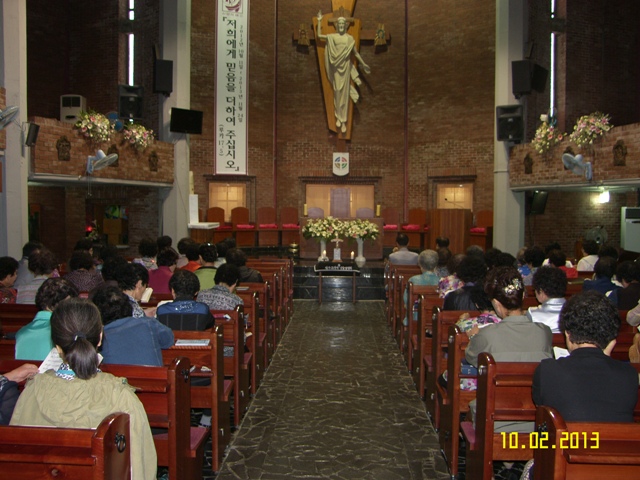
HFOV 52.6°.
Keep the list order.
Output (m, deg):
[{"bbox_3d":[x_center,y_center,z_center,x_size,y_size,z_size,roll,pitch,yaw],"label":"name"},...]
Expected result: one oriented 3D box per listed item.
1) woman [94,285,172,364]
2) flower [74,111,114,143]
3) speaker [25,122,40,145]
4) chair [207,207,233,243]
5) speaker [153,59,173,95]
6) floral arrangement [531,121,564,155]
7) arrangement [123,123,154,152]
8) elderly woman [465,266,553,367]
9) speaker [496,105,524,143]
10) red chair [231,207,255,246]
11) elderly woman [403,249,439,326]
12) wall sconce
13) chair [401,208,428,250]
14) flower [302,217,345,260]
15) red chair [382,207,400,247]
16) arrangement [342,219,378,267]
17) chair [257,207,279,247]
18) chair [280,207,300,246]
[{"bbox_3d":[-0.988,0.859,3.580,0.480,1.180,0.740,0,3,2],"label":"woman"},{"bbox_3d":[-3.729,-1.885,10.700,0.420,0.500,0.560,1,3,17],"label":"flower"},{"bbox_3d":[-3.903,-1.428,8.800,0.130,0.290,0.140,18,11,28],"label":"speaker"},{"bbox_3d":[-2.468,-0.304,16.000,0.520,0.990,0.550,0,3,-26],"label":"chair"},{"bbox_3d":[-3.352,-3.487,13.800,0.360,0.670,0.360,0,8,-14],"label":"speaker"},{"bbox_3d":[4.388,-1.955,12.400,0.500,0.560,0.600,0,2,-9],"label":"floral arrangement"},{"bbox_3d":[-3.440,-1.967,12.300,0.460,0.500,0.580,1,2,13],"label":"arrangement"},{"bbox_3d":[0.970,0.789,3.570,0.500,1.270,0.750,1,2,2],"label":"elderly woman"},{"bbox_3d":[3.882,-2.376,13.200,0.500,0.690,0.420,1,8,18],"label":"speaker"},{"bbox_3d":[-1.927,-0.315,16.300,0.520,0.990,0.550,0,2,-20],"label":"red chair"},{"bbox_3d":[1.064,0.691,6.850,0.440,1.210,0.720,0,3,2],"label":"elderly woman"},{"bbox_3d":[6.671,-0.998,15.200,0.260,0.300,0.220,0,3,-6],"label":"wall sconce"},{"bbox_3d":[2.361,-0.278,16.200,0.520,0.990,0.550,2,3,27],"label":"chair"},{"bbox_3d":[0.075,-0.015,13.900,0.900,0.970,0.780,1,2,2],"label":"flower"},{"bbox_3d":[1.740,-0.303,15.700,0.470,0.960,0.500,1,3,12],"label":"red chair"},{"bbox_3d":[0.786,0.054,12.500,0.700,0.930,0.640,0,3,2],"label":"arrangement"},{"bbox_3d":[-1.326,-0.326,16.500,0.520,0.990,0.550,0,2,-10],"label":"chair"},{"bbox_3d":[-0.716,-0.303,15.700,0.470,0.960,0.500,0,3,-10],"label":"chair"}]

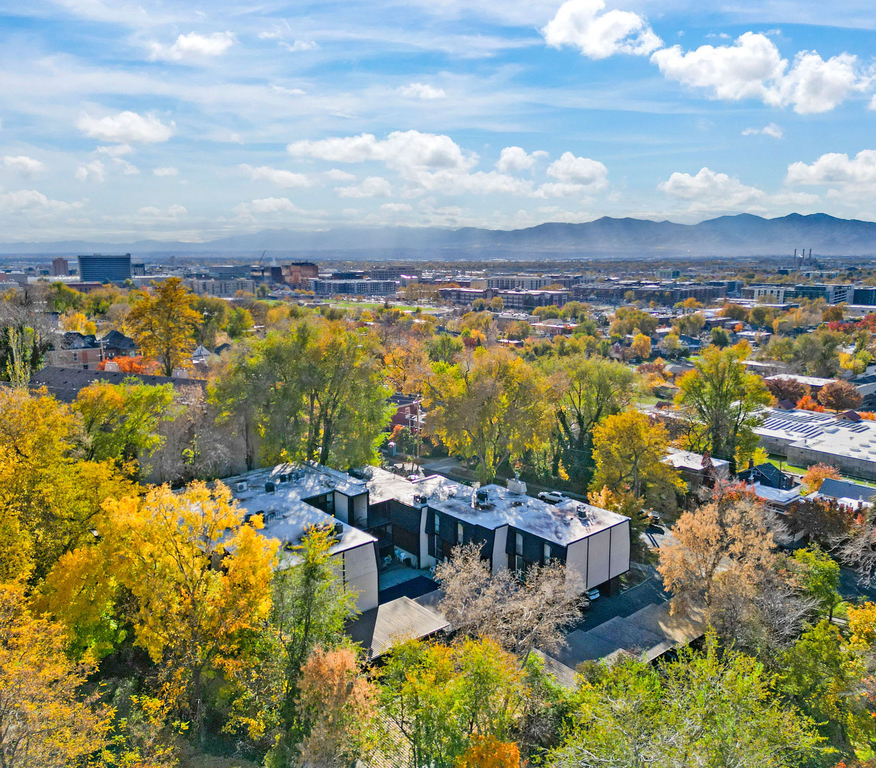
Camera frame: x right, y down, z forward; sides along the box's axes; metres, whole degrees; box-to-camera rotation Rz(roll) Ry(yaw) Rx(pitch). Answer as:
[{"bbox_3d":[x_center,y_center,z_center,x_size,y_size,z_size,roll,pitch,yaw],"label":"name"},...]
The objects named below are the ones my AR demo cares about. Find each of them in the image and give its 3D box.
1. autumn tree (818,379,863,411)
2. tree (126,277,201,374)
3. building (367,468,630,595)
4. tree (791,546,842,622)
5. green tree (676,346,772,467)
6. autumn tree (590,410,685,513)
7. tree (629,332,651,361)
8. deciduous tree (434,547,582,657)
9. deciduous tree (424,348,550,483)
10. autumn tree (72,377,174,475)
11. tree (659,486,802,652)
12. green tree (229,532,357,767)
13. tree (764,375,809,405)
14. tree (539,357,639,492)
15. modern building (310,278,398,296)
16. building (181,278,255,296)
[{"bbox_3d":[137.760,3.790,243.000,15.060,11.520,15.060,0,11,0],"label":"autumn tree"},{"bbox_3d":[-58.780,-11.950,152.030,15.850,21.890,15.850,0,11,0],"label":"tree"},{"bbox_3d":[4.810,17.500,87.180,16.500,7.800,33.800,-9,14,-40],"label":"building"},{"bbox_3d":[42.230,22.240,79.010,5.560,8.840,5.560,0,11,0],"label":"tree"},{"bbox_3d":[60.120,4.980,150.040,20.290,27.680,20.290,0,11,0],"label":"green tree"},{"bbox_3d":[28.551,11.328,101.610,13.453,14.847,12.780,0,10,0],"label":"autumn tree"},{"bbox_3d":[105.963,-19.698,373.369,10.991,13.766,10.991,0,10,0],"label":"tree"},{"bbox_3d":[6.518,20.414,63.832,13.306,12.127,11.975,0,10,0],"label":"deciduous tree"},{"bbox_3d":[7.575,4.914,108.650,19.282,20.541,17.353,0,10,0],"label":"deciduous tree"},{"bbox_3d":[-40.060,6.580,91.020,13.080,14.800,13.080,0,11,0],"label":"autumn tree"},{"bbox_3d":[30.810,18.395,74.787,14.713,14.569,13.242,0,10,0],"label":"tree"},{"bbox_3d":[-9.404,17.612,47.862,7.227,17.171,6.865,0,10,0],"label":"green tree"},{"bbox_3d":[124.190,2.340,253.000,15.680,11.620,15.680,0,11,0],"label":"tree"},{"bbox_3d":[22.947,6.071,107.541,14.844,20.062,14.101,0,10,0],"label":"tree"},{"bbox_3d":[-111.160,-135.300,994.950,122.000,21.400,35.000,3,11,15],"label":"modern building"},{"bbox_3d":[-267.127,-117.021,870.000,80.000,21.000,26.000,-9,14,-42],"label":"building"}]

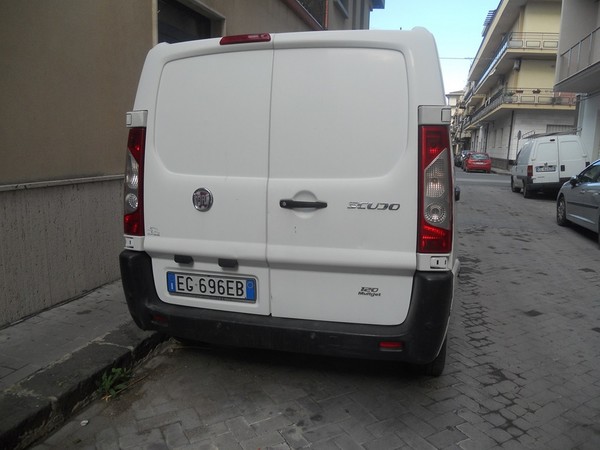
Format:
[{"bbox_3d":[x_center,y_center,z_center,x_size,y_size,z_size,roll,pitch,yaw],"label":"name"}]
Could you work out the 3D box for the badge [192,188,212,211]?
[{"bbox_3d":[-0.506,-0.127,2.436,0.120,0.122,0.018,3,10,17],"label":"badge"}]

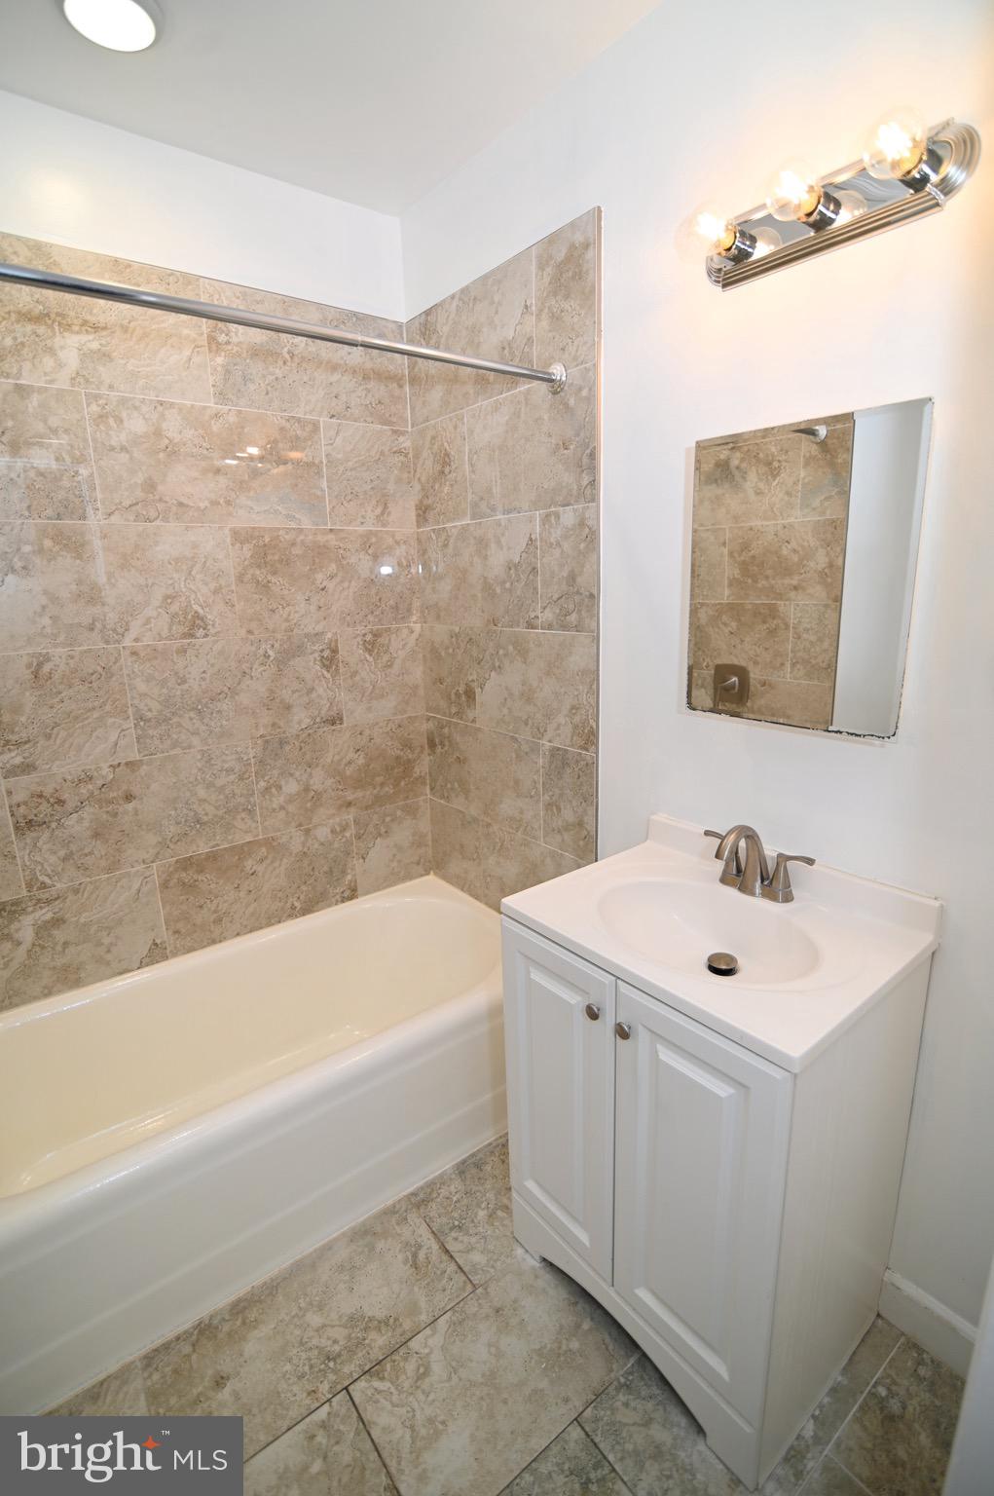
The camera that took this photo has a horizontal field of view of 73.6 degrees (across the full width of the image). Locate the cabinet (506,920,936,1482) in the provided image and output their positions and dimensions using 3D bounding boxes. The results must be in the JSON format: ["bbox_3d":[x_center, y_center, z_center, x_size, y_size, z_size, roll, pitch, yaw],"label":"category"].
[{"bbox_3d":[0.392,0.718,1.324,0.457,0.798,0.599,-12,17,-37],"label":"cabinet"}]

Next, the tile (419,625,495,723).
[{"bbox_3d":[-0.154,-0.245,2.192,0.010,0.304,0.328,-12,17,-37],"label":"tile"}]

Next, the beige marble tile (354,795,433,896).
[{"bbox_3d":[-0.367,0.350,2.376,0.303,0.300,0.010,-12,17,-37],"label":"beige marble tile"}]

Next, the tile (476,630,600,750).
[{"bbox_3d":[0.094,-0.177,1.894,0.010,0.308,0.506,-12,18,-37],"label":"tile"}]

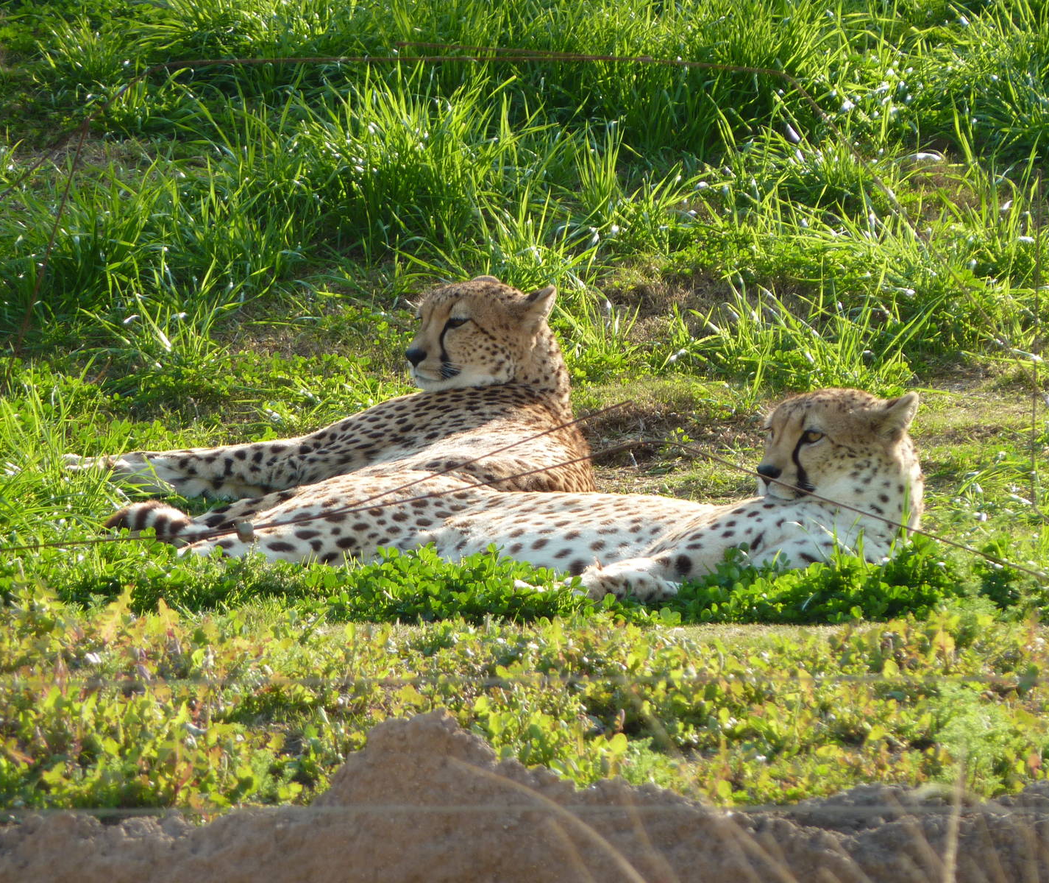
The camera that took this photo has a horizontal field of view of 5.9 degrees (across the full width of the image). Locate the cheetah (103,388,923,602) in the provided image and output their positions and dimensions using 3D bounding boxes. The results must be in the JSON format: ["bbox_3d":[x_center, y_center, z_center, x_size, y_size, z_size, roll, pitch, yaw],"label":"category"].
[{"bbox_3d":[-0.013,0.054,13.550,1.050,0.290,0.450,2,10,10],"label":"cheetah"}]

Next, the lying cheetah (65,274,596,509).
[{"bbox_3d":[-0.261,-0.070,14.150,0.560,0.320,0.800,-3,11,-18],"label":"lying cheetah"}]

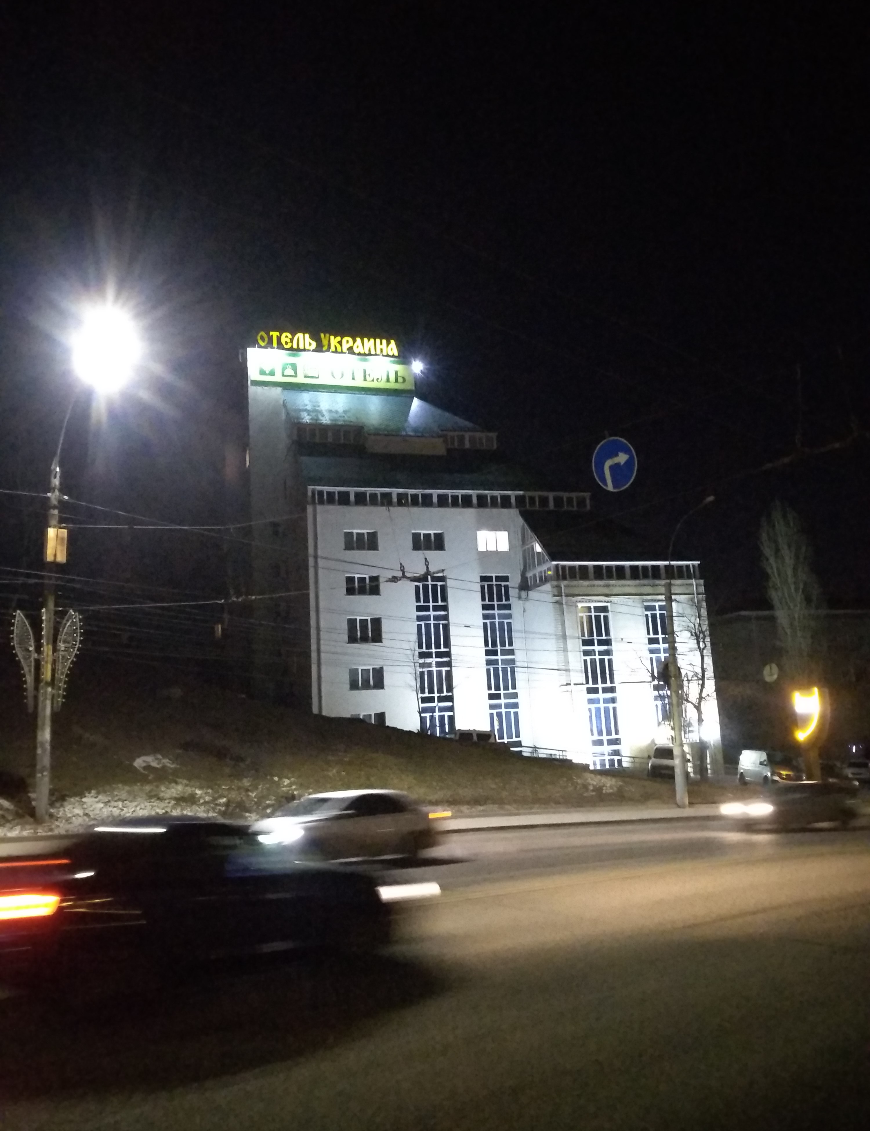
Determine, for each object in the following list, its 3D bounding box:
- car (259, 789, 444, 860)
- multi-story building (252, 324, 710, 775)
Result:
[{"bbox_3d":[-2.023,6.198,17.600,4.450,1.470,1.770,9,-17,-29],"label":"car"},{"bbox_3d":[1.286,-1.472,58.394,30.700,36.000,20.000,0,-11,-16],"label":"multi-story building"}]

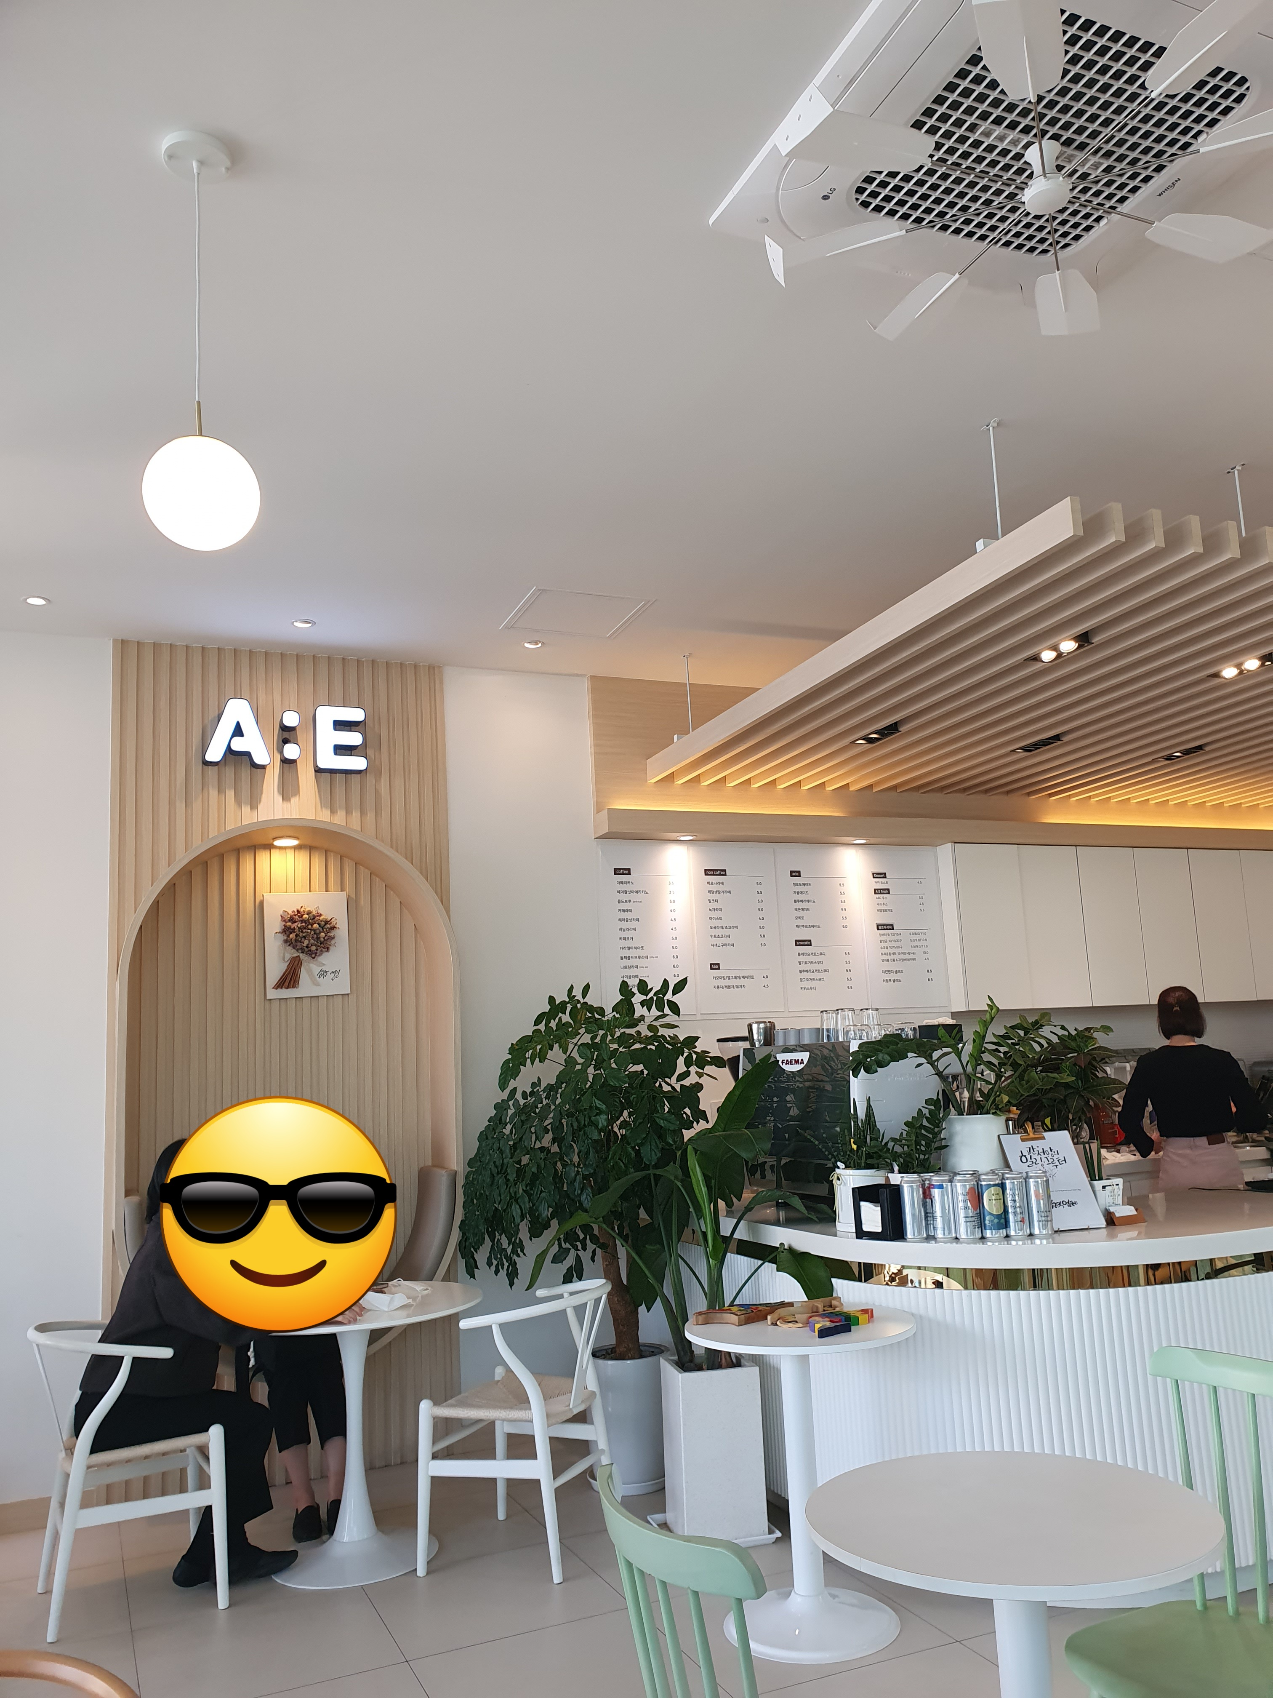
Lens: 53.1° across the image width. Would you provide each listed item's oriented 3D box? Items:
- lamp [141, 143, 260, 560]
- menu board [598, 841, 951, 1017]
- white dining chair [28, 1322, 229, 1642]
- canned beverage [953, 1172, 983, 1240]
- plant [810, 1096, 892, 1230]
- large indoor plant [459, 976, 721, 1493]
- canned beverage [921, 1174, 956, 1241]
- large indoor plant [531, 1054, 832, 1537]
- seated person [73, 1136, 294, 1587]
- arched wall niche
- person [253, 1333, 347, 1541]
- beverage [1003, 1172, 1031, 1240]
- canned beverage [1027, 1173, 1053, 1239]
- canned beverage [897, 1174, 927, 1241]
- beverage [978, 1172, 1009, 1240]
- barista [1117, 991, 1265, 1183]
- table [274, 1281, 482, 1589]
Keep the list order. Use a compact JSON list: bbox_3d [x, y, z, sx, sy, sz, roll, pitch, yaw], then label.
[{"bbox_3d":[-0.778,-0.899,2.270,0.200,0.765,0.200,1,-11,-24],"label":"lamp"},{"bbox_3d":[0.677,0.360,5.773,1.790,0.755,0.030,1,-11,-24],"label":"menu board"},{"bbox_3d":[-1.471,1.747,3.669,0.530,0.750,0.550,2,-11,-28],"label":"white dining chair"},{"bbox_3d":[0.883,0.953,3.405,0.066,0.168,0.066,-3,-9,0],"label":"canned beverage"},{"bbox_3d":[0.609,0.898,3.643,0.220,0.380,0.210,-3,-9,0],"label":"plant"},{"bbox_3d":[-0.152,1.343,4.571,0.900,1.730,0.850,-3,-9,0],"label":"large indoor plant"},{"bbox_3d":[0.815,0.958,3.410,0.066,0.168,0.066,-3,-9,0],"label":"canned beverage"},{"bbox_3d":[0.148,1.429,4.130,0.930,1.390,0.800,-3,-9,0],"label":"large indoor plant"},{"bbox_3d":[-1.336,1.537,3.893,0.720,1.250,0.470,1,-10,-24],"label":"seated person"},{"bbox_3d":[-1.286,1.011,4.745,1.240,2.250,0.340,1,-11,-24],"label":"arched wall niche"},{"bbox_3d":[-1.150,1.611,4.374,0.460,1.240,0.700,1,-10,-21],"label":"person"},{"bbox_3d":[1.031,0.966,3.455,0.065,0.166,0.065,-6,-10,15],"label":"beverage"},{"bbox_3d":[1.089,0.961,3.447,0.065,0.166,0.065,-6,-10,16],"label":"canned beverage"},{"bbox_3d":[0.751,0.969,3.457,0.066,0.168,0.066,-3,-9,0],"label":"canned beverage"},{"bbox_3d":[0.954,0.949,3.402,0.066,0.168,0.066,-3,-9,0],"label":"beverage"},{"bbox_3d":[2.175,1.334,4.868,0.540,1.610,0.400,-6,-10,21],"label":"barista"},{"bbox_3d":[-0.862,1.766,3.892,0.800,0.722,0.800,-3,-10,-1],"label":"table"}]

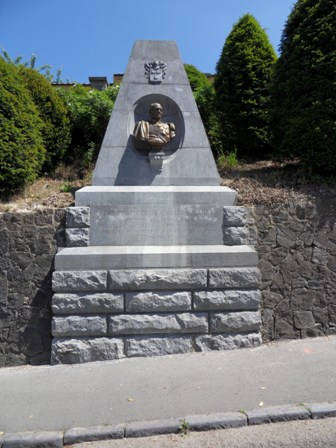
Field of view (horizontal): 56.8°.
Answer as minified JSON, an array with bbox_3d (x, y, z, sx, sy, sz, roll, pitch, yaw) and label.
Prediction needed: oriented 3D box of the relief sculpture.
[{"bbox_3d":[-0.220,-1.320,4.700,0.630,1.020,0.370,0,-1,-5],"label":"relief sculpture"}]

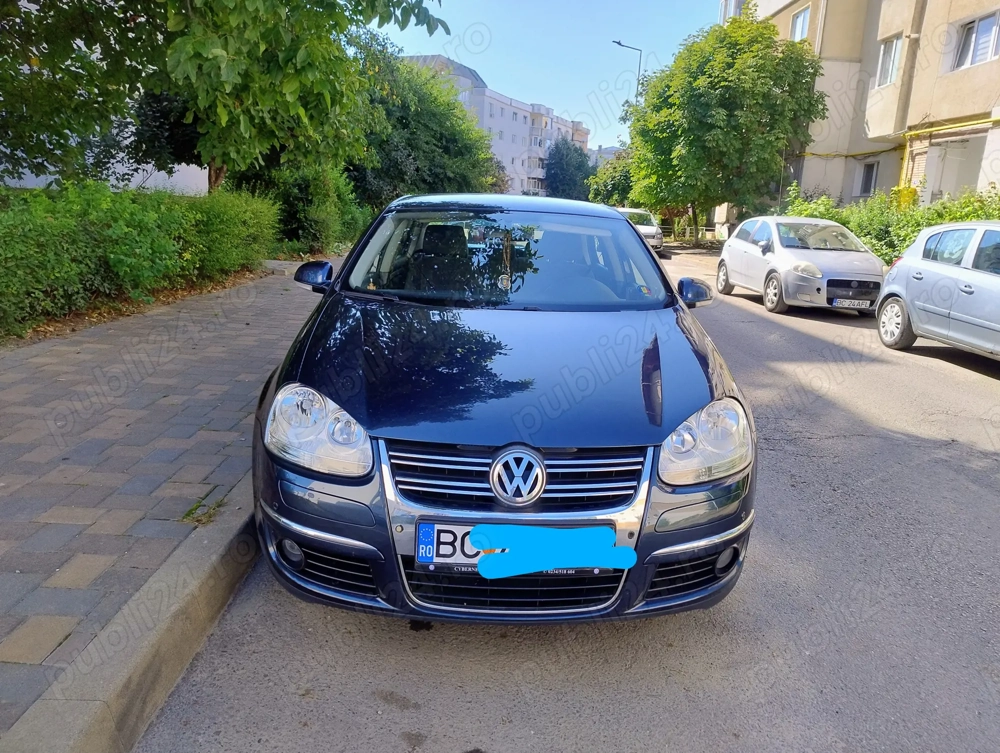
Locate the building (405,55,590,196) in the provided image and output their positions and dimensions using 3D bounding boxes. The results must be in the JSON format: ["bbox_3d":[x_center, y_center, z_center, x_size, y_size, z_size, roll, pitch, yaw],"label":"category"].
[{"bbox_3d":[0.506,-32.590,103.223,13.000,18.500,40.800,8,15,23],"label":"building"}]

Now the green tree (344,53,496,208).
[{"bbox_3d":[-2.802,-7.344,22.951,5.800,6.230,5.800,2,13,0],"label":"green tree"}]

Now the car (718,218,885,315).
[{"bbox_3d":[5.090,-1.956,11.847,1.720,1.490,4.030,2,13,0],"label":"car"}]

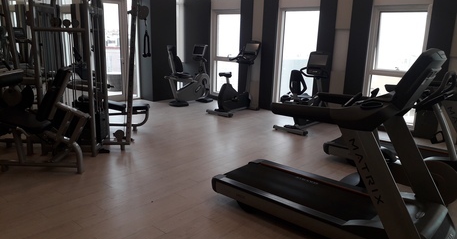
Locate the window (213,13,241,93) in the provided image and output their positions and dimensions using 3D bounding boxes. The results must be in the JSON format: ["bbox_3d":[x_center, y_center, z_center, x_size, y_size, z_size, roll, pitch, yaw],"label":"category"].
[{"bbox_3d":[-0.010,-1.553,8.646,0.930,2.060,0.120,12,17,37],"label":"window"}]

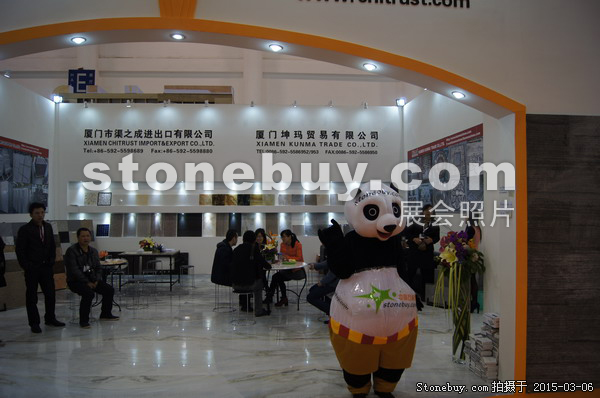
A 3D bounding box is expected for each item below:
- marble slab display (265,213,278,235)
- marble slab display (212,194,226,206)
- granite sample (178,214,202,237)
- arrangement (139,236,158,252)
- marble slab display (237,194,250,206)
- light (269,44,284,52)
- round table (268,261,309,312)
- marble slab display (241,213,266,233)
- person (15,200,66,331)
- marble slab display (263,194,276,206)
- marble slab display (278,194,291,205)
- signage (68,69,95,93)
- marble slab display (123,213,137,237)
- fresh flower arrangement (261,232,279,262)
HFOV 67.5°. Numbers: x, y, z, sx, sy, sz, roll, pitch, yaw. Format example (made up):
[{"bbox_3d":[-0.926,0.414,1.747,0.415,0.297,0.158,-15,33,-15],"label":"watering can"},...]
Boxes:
[{"bbox_3d":[-0.685,0.635,11.105,0.300,0.590,0.025,0,-10,-4],"label":"marble slab display"},{"bbox_3d":[-1.987,0.034,11.021,0.300,0.300,0.025,0,-15,-4],"label":"marble slab display"},{"bbox_3d":[-2.687,0.640,10.975,0.600,0.590,0.025,0,-10,-4],"label":"granite sample"},{"bbox_3d":[-3.304,0.990,9.800,0.390,0.340,0.330,0,-2,0],"label":"arrangement"},{"bbox_3d":[-1.351,0.034,10.882,0.300,0.280,0.025,0,-13,-4],"label":"marble slab display"},{"bbox_3d":[-0.212,-1.337,3.960,0.125,0.050,0.125,8,-1,-4],"label":"light"},{"bbox_3d":[-0.273,1.428,7.248,0.800,0.710,0.800,0,-1,-4],"label":"round table"},{"bbox_3d":[-1.116,0.619,10.898,0.600,0.580,0.025,0,-13,-4],"label":"marble slab display"},{"bbox_3d":[-3.530,0.910,6.150,0.420,1.700,0.550,-1,-1,41],"label":"person"},{"bbox_3d":[-0.754,0.035,11.101,0.300,0.300,0.025,0,-15,-4],"label":"marble slab display"},{"bbox_3d":[-0.378,0.034,10.945,0.300,0.280,0.025,0,-13,-4],"label":"marble slab display"},{"bbox_3d":[-11.629,-6.223,24.000,1.400,1.380,0.100,0,-1,-4],"label":"signage"},{"bbox_3d":[-4.106,0.639,10.883,0.300,0.590,0.025,0,-10,-4],"label":"marble slab display"},{"bbox_3d":[-0.507,0.823,7.550,0.280,0.500,0.270,0,-2,0],"label":"fresh flower arrangement"}]

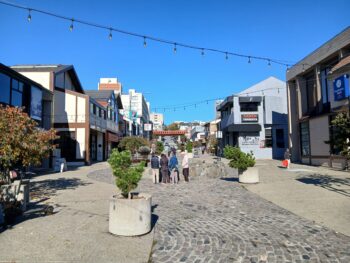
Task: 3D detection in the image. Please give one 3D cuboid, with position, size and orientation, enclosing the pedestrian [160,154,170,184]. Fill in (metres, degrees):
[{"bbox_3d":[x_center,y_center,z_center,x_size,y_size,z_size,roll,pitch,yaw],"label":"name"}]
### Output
[{"bbox_3d":[-0.511,1.896,13.568,0.480,1.550,0.330,-1,-5,-2],"label":"pedestrian"}]

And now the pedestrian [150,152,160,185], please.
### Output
[{"bbox_3d":[-1.019,1.882,13.570,0.480,1.600,0.330,-1,-5,-2],"label":"pedestrian"}]

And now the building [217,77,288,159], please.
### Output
[{"bbox_3d":[10.169,-1.235,32.885,8.800,9.200,9.000,-1,-5,-2],"label":"building"}]

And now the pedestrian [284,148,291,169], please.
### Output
[{"bbox_3d":[9.196,2.160,21.571,0.360,1.620,0.480,-4,-6,35],"label":"pedestrian"}]

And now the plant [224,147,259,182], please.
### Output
[{"bbox_3d":[3.321,1.657,13.278,1.650,1.780,1.400,-1,-5,-2],"label":"plant"}]

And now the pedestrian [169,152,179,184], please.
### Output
[{"bbox_3d":[-0.070,1.871,13.570,0.480,1.600,0.330,-1,-5,-2],"label":"pedestrian"}]

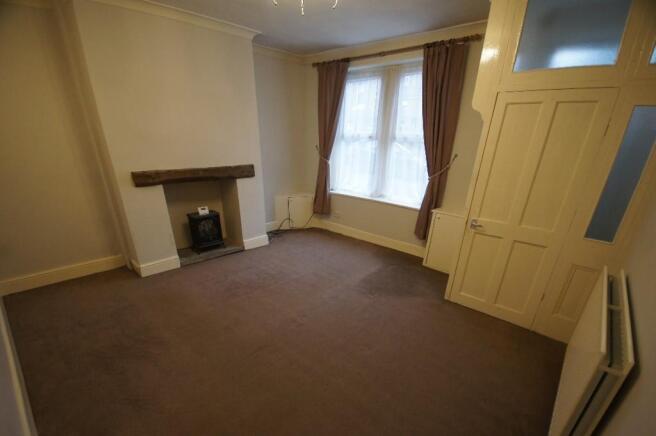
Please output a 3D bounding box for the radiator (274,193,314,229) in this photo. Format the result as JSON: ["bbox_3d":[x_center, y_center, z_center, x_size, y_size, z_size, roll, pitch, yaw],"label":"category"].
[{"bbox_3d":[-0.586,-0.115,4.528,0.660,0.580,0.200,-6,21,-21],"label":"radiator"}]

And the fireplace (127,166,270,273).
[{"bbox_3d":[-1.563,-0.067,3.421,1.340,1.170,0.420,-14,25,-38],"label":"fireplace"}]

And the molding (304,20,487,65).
[{"bbox_3d":[0.546,-2.085,3.342,2.478,0.100,0.100,17,25,37],"label":"molding"}]

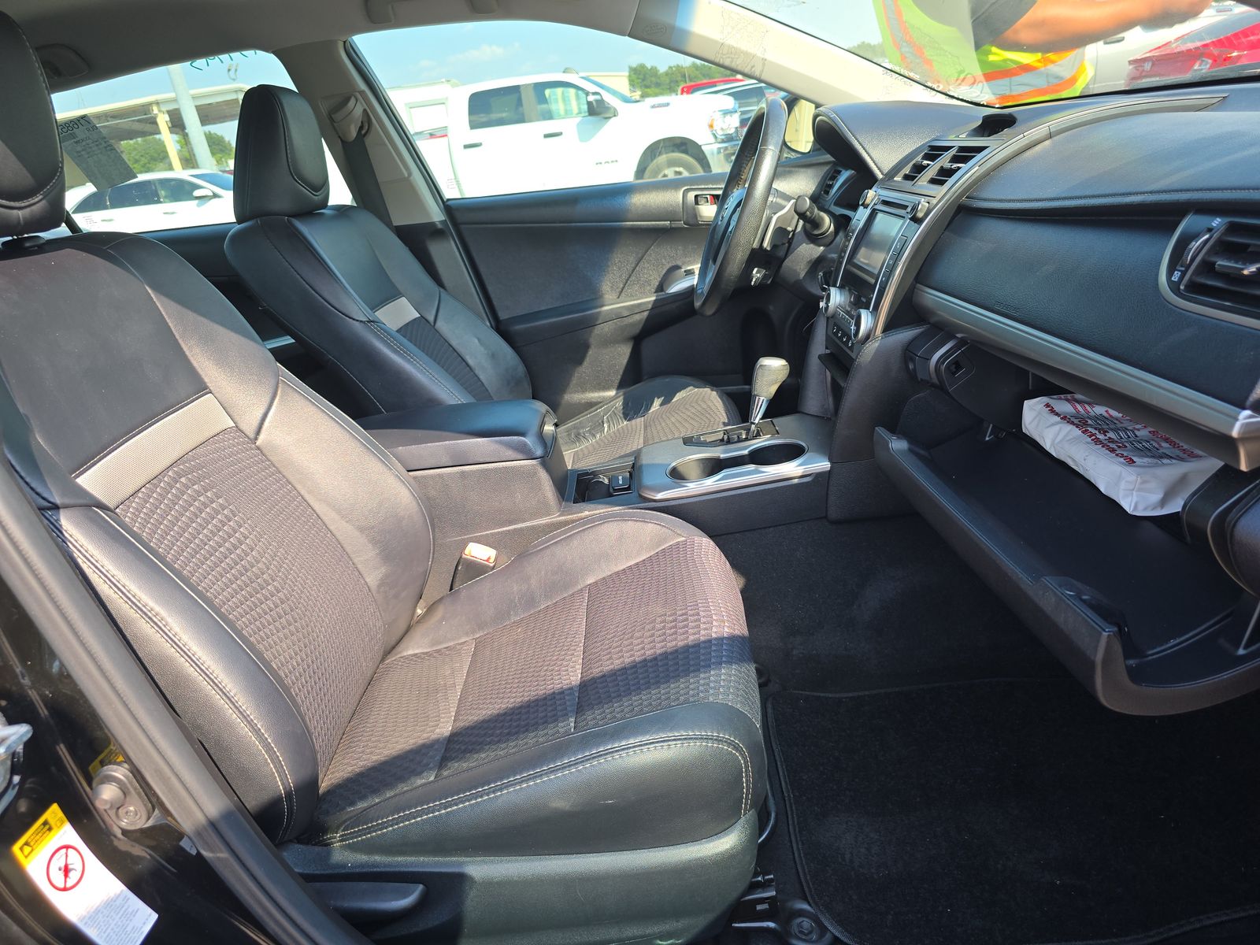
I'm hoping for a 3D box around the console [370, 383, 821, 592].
[{"bbox_3d":[-0.065,0.001,1.299,0.740,0.260,0.230,-8,23,2],"label":"console"}]

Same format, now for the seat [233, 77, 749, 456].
[{"bbox_3d":[-0.228,-0.264,1.586,0.870,0.940,0.530,-8,23,2],"label":"seat"}]

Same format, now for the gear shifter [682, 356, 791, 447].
[{"bbox_3d":[0.167,-0.118,1.336,0.175,0.130,0.080,-8,23,2],"label":"gear shifter"}]

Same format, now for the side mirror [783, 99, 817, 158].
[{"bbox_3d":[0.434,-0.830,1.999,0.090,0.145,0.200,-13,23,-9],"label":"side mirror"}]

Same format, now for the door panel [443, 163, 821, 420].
[{"bbox_3d":[0.086,-0.371,1.895,0.900,0.600,0.140,-8,23,2],"label":"door panel"}]

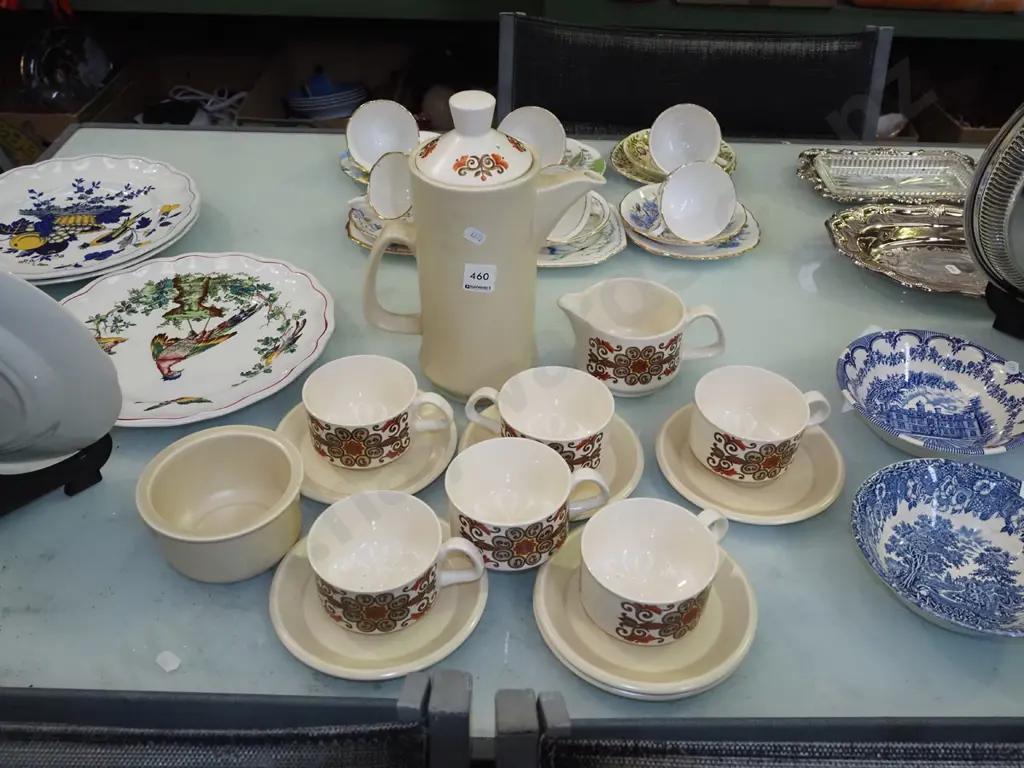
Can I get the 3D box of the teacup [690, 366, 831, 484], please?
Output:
[{"bbox_3d":[0.202,0.035,0.766,0.118,0.062,0.089,-12,41,-15],"label":"teacup"}]

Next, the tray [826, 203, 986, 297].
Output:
[{"bbox_3d":[0.465,-0.130,0.978,0.274,0.034,0.181,8,39,9],"label":"tray"}]

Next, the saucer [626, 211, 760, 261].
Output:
[{"bbox_3d":[0.201,-0.172,1.064,0.154,0.020,0.154,0,39,0],"label":"saucer"}]

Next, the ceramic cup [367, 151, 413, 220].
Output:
[{"bbox_3d":[-0.113,-0.219,1.068,0.087,0.082,0.060,30,17,32],"label":"ceramic cup"}]

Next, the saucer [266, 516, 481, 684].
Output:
[{"bbox_3d":[-0.092,0.146,0.668,0.151,0.018,0.151,1,40,-1],"label":"saucer"}]

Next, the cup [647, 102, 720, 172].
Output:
[{"bbox_3d":[0.215,-0.285,1.143,0.105,0.083,0.063,30,8,-2],"label":"cup"}]

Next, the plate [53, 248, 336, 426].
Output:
[{"bbox_3d":[-0.298,-0.041,0.870,0.269,0.024,0.269,0,39,0],"label":"plate"}]

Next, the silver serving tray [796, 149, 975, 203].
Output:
[{"bbox_3d":[0.455,-0.237,1.139,0.230,0.031,0.133,0,39,0],"label":"silver serving tray"}]

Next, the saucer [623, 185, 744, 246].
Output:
[{"bbox_3d":[0.189,-0.184,1.049,0.137,0.019,0.137,1,40,-1],"label":"saucer"}]

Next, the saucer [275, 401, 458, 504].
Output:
[{"bbox_3d":[-0.120,0.051,0.782,0.151,0.018,0.151,1,40,-1],"label":"saucer"}]

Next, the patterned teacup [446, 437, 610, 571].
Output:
[{"bbox_3d":[0.013,0.092,0.706,0.121,0.061,0.090,-4,39,-5],"label":"patterned teacup"}]

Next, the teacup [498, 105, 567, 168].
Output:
[{"bbox_3d":[0.019,-0.289,1.131,0.092,0.086,0.063,0,15,0],"label":"teacup"}]

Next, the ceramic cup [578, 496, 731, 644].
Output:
[{"bbox_3d":[0.098,0.120,0.621,0.112,0.056,0.086,-25,45,-28],"label":"ceramic cup"}]

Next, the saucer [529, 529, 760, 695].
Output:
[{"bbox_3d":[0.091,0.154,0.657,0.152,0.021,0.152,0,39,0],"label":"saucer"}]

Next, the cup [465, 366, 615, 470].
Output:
[{"bbox_3d":[0.020,0.035,0.765,0.121,0.061,0.090,11,40,12],"label":"cup"}]

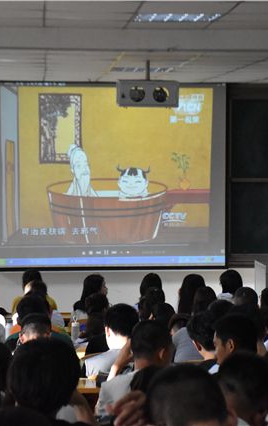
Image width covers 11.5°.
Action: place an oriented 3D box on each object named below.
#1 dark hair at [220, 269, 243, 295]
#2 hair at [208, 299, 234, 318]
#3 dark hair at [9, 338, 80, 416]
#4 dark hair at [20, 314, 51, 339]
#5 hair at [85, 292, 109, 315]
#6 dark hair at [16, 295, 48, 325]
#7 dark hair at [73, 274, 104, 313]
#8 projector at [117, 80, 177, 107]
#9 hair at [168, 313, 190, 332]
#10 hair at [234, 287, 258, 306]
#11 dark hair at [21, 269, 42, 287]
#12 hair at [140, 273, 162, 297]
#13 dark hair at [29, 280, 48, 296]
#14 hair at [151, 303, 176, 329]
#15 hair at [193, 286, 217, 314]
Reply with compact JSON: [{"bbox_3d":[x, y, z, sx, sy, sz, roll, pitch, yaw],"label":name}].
[{"bbox_3d":[0.874,0.614,11.950,0.200,0.235,0.220,-2,4,-34],"label":"dark hair"},{"bbox_3d":[0.627,0.688,9.500,0.185,0.210,0.215,0,3,-12],"label":"hair"},{"bbox_3d":[-0.242,0.442,3.600,0.190,0.215,0.220,0,4,-3],"label":"dark hair"},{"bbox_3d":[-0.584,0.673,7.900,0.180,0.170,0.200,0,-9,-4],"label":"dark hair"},{"bbox_3d":[-0.312,0.758,11.100,0.195,0.210,0.220,2,4,31],"label":"hair"},{"bbox_3d":[-0.704,0.666,9.200,0.190,0.220,0.220,0,3,-1],"label":"dark hair"},{"bbox_3d":[-0.394,0.708,11.800,0.240,0.330,0.220,-2,4,-32],"label":"dark hair"},{"bbox_3d":[0.097,-0.843,9.400,0.440,0.180,0.360,0,4,-3],"label":"projector"},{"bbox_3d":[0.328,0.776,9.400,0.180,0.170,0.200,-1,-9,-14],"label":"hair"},{"bbox_3d":[0.794,0.600,9.400,0.170,0.190,0.200,0,3,-9],"label":"hair"},{"bbox_3d":[-0.877,0.586,11.400,0.172,0.210,0.205,0,4,-3],"label":"dark hair"},{"bbox_3d":[0.157,0.651,11.800,0.190,0.260,0.220,0,3,-4],"label":"hair"},{"bbox_3d":[-0.760,0.626,10.500,0.172,0.200,0.205,-1,4,-11],"label":"dark hair"},{"bbox_3d":[0.221,0.769,10.000,0.180,0.200,0.200,0,-2,-9],"label":"hair"},{"bbox_3d":[0.586,0.735,11.000,0.190,0.270,0.210,0,3,-4],"label":"hair"}]

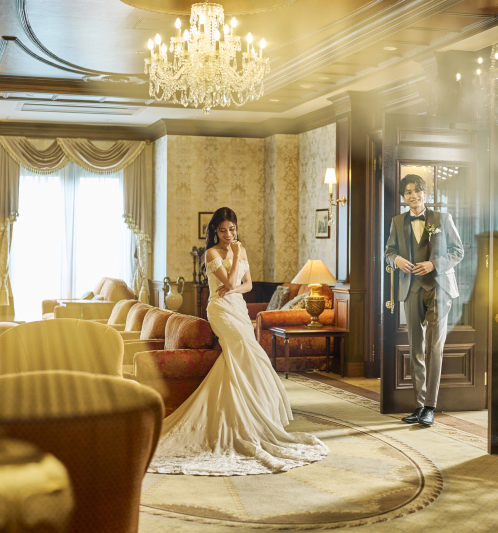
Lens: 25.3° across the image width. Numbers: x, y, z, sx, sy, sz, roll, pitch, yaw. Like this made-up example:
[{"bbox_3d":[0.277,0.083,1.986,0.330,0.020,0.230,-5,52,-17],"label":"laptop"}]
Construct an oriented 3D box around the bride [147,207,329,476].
[{"bbox_3d":[-0.064,0.367,6.820,1.200,1.530,1.500,0,1,-20],"label":"bride"}]

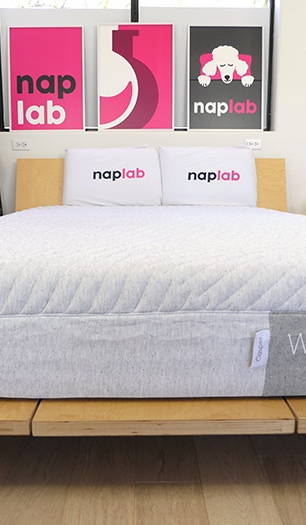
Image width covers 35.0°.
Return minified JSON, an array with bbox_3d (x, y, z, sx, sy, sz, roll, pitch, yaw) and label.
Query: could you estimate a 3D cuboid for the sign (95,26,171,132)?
[{"bbox_3d":[-0.114,-1.220,3.215,0.507,0.690,0.025,0,5,-1],"label":"sign"}]

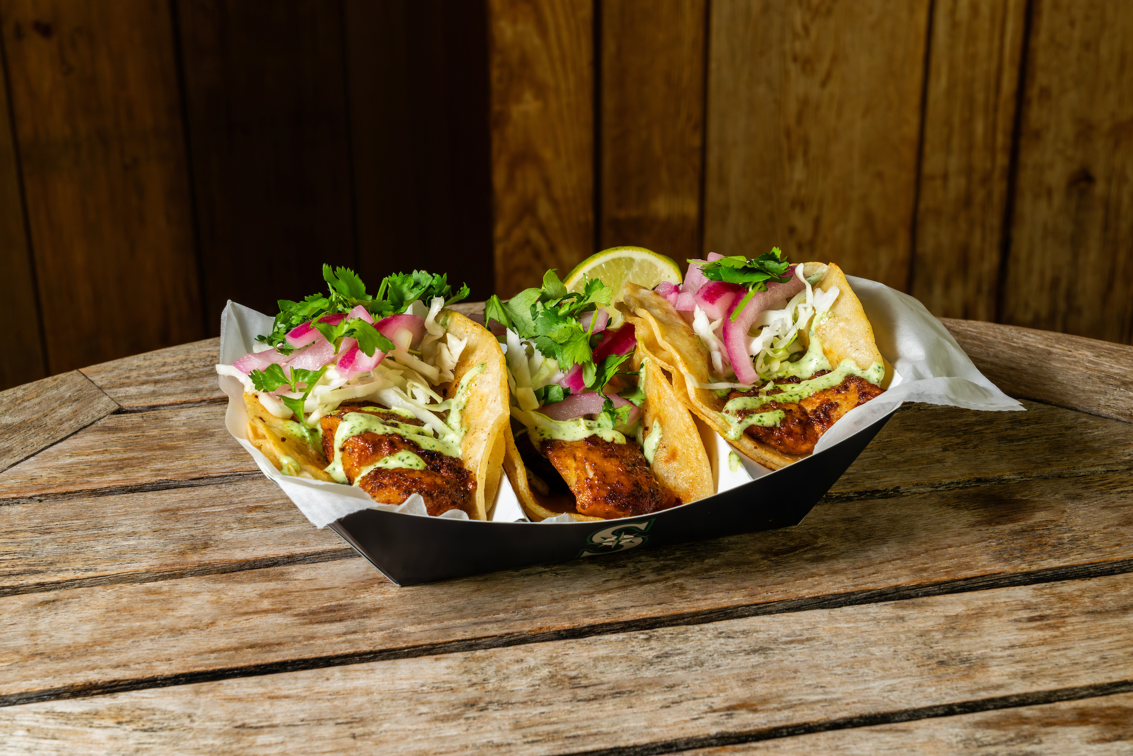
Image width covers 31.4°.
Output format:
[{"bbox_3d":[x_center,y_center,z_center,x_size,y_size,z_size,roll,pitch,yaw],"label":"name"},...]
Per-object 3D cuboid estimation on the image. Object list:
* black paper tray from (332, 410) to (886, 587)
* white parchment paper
[{"bbox_3d":[0.001,0.020,0.719,0.220,0.048,0.148,-8,28,-13],"label":"black paper tray"},{"bbox_3d":[0.014,0.010,0.718,0.270,0.062,0.142,-8,28,-13],"label":"white parchment paper"}]

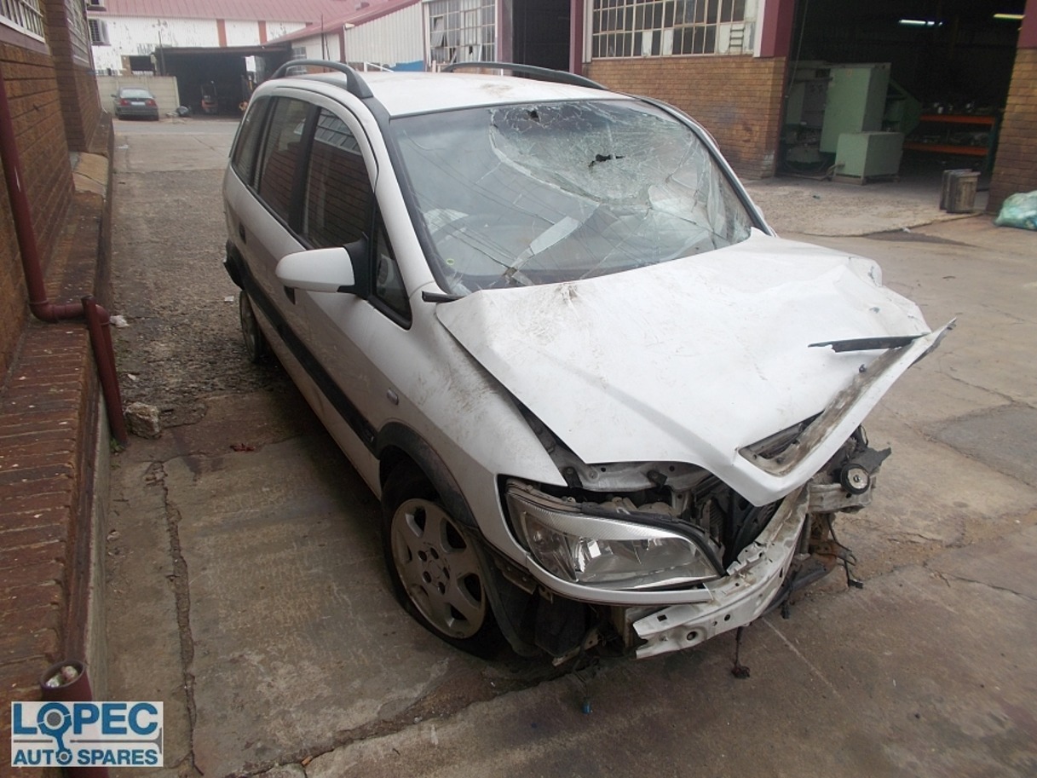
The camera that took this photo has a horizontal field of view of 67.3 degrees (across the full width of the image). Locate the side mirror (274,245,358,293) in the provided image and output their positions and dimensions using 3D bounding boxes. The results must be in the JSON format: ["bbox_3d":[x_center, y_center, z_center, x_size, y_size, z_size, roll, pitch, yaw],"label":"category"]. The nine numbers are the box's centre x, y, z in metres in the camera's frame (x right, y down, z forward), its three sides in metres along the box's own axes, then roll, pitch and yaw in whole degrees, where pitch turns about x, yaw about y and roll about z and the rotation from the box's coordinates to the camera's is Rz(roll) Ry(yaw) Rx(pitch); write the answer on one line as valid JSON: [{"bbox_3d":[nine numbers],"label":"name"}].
[{"bbox_3d":[-0.614,-0.360,2.370,0.225,0.140,0.125,-12,26,-25],"label":"side mirror"}]

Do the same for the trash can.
[{"bbox_3d":[5.156,-2.309,9.100,0.360,0.470,0.400,-10,24,-24],"label":"trash can"}]

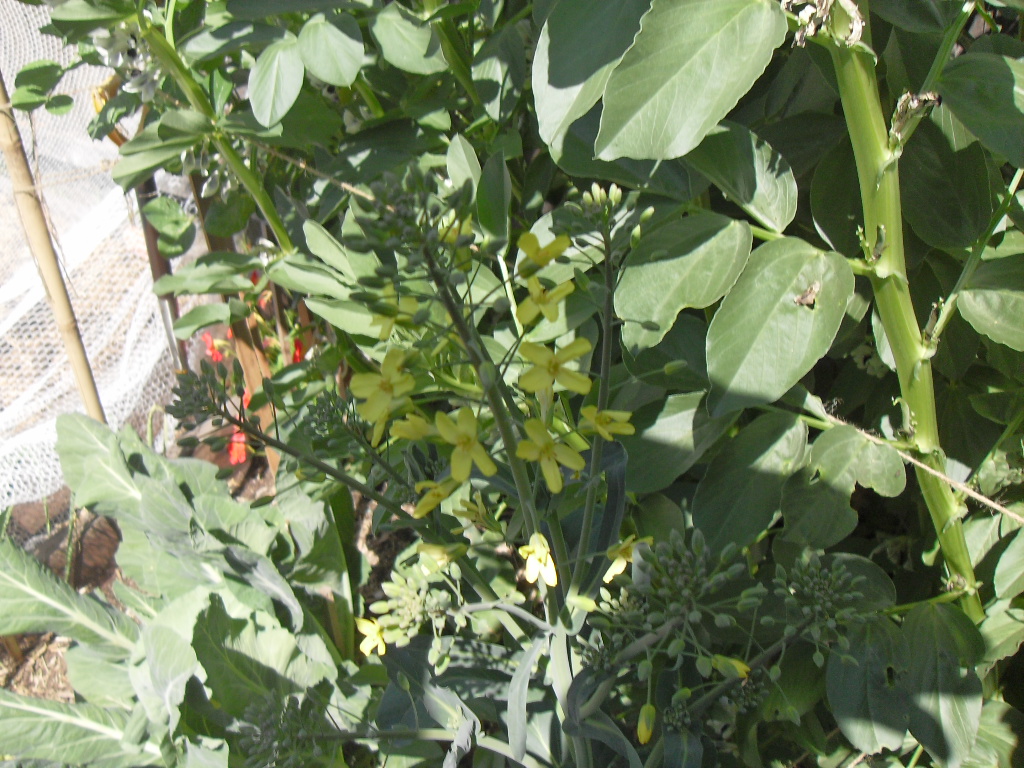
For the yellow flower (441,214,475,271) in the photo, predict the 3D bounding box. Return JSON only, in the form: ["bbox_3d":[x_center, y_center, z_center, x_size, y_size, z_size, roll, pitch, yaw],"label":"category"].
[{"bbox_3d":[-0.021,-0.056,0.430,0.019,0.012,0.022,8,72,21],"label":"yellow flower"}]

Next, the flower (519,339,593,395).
[{"bbox_3d":[0.015,-0.006,0.380,0.026,0.011,0.022,-6,62,-3],"label":"flower"}]

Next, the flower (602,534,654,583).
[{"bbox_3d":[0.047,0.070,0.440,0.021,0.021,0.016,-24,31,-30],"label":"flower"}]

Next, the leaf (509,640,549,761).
[{"bbox_3d":[0.006,0.127,0.440,0.009,0.048,0.012,8,-9,19],"label":"leaf"}]

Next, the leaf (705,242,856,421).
[{"bbox_3d":[0.120,-0.026,0.490,0.056,0.094,0.016,37,9,7],"label":"leaf"}]

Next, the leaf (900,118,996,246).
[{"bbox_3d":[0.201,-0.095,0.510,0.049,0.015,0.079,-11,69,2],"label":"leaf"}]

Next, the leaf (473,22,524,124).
[{"bbox_3d":[-0.008,-0.191,0.670,0.034,0.060,0.017,2,6,-5],"label":"leaf"}]

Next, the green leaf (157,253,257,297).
[{"bbox_3d":[-0.184,-0.065,0.660,0.060,0.016,0.033,-22,46,-14],"label":"green leaf"}]

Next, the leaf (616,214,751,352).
[{"bbox_3d":[0.070,-0.041,0.450,0.042,0.015,0.072,36,75,19],"label":"leaf"}]

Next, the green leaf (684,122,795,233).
[{"bbox_3d":[0.091,-0.083,0.440,0.059,0.017,0.032,37,75,20],"label":"green leaf"}]

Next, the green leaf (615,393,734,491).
[{"bbox_3d":[0.071,0.025,0.475,0.064,0.013,0.038,-35,66,-7],"label":"green leaf"}]

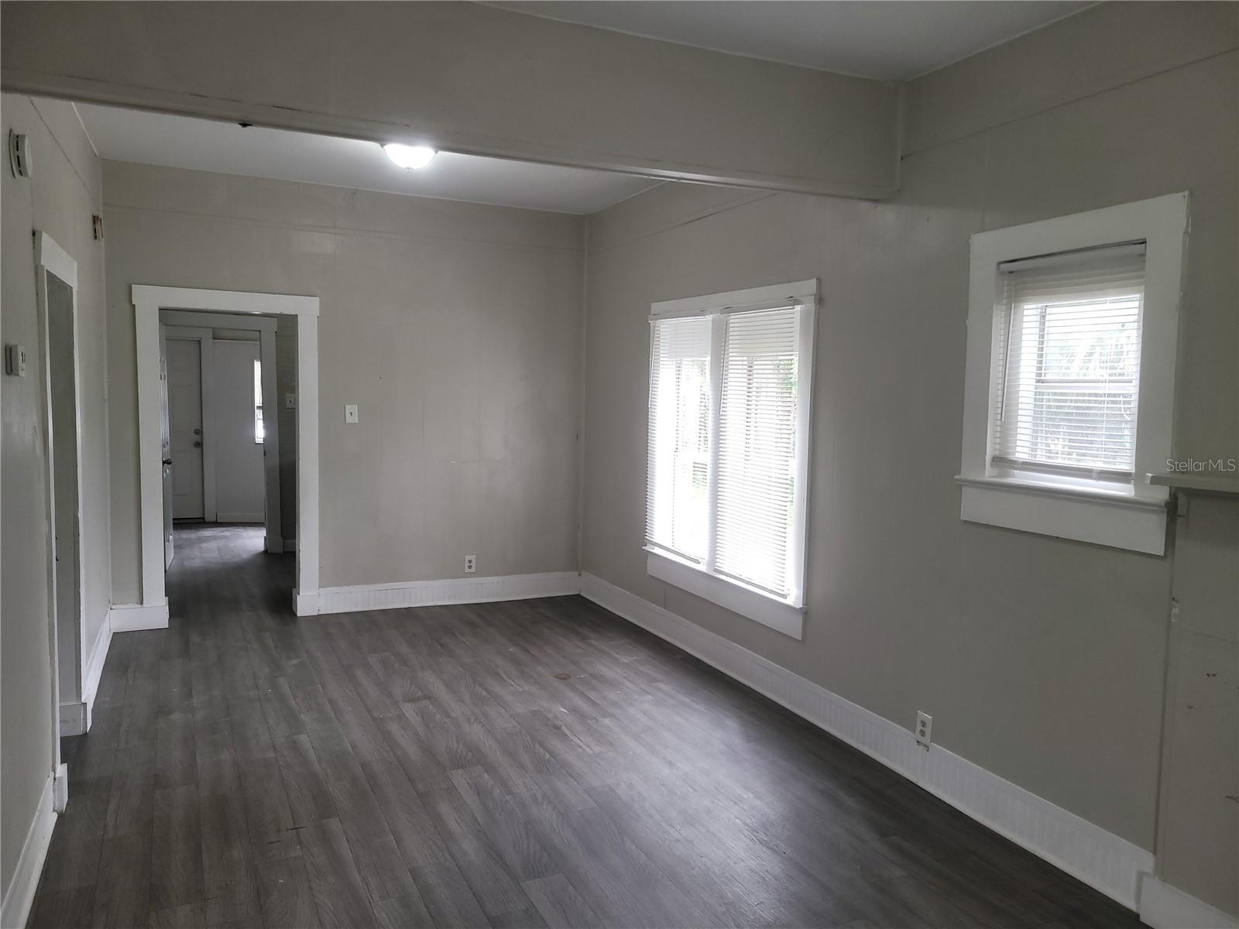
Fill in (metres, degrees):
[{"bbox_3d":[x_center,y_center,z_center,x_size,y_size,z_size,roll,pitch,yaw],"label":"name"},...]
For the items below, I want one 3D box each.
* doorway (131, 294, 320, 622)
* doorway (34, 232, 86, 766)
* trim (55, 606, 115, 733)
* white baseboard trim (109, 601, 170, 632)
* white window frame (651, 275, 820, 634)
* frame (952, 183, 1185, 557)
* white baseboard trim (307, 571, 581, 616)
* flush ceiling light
[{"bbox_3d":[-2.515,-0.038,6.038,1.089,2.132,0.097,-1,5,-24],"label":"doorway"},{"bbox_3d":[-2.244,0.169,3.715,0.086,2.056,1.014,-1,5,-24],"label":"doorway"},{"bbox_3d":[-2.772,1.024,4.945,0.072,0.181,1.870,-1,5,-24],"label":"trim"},{"bbox_3d":[-3.008,0.947,5.846,0.320,0.181,0.050,-1,5,-24],"label":"white baseboard trim"},{"bbox_3d":[0.547,-0.086,5.135,0.084,1.702,1.746,-1,5,-24],"label":"white window frame"},{"bbox_3d":[1.477,-0.286,3.105,0.109,1.055,0.850,-1,5,-24],"label":"frame"},{"bbox_3d":[-1.205,0.914,6.680,1.962,0.181,0.037,-1,5,-24],"label":"white baseboard trim"},{"bbox_3d":[-1.143,-1.645,5.019,0.305,0.140,0.305,-1,5,-24],"label":"flush ceiling light"}]

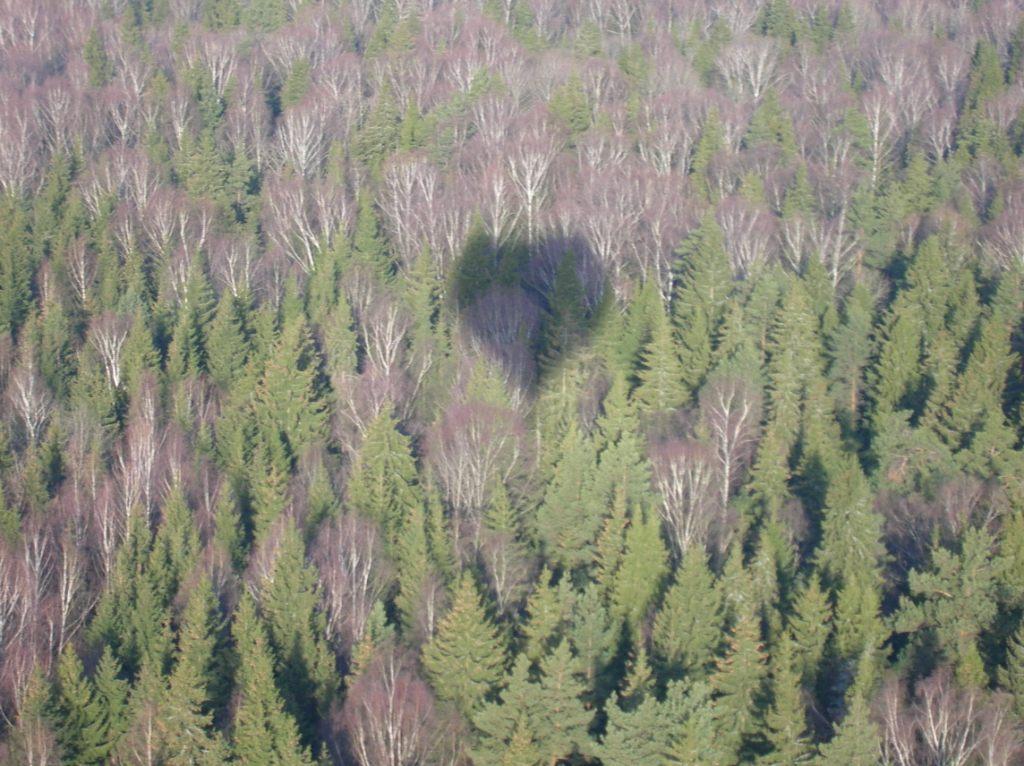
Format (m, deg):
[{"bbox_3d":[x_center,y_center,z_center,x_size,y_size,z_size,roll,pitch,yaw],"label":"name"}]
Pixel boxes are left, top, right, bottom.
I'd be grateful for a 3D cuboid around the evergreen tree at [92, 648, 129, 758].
[{"bbox_3d":[-30.940,26.330,220.770,2.720,12.500,2.720,0,20,0],"label":"evergreen tree"}]

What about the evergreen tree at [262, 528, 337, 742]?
[{"bbox_3d":[-17.150,20.840,231.470,6.010,20.500,6.010,0,20,0],"label":"evergreen tree"}]

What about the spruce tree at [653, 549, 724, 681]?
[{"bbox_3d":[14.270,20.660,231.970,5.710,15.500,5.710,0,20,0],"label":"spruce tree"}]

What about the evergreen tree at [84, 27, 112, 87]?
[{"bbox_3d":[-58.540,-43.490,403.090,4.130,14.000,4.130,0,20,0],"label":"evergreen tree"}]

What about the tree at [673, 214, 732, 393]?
[{"bbox_3d":[20.290,-7.610,305.990,6.280,22.000,6.280,0,20,0],"label":"tree"}]

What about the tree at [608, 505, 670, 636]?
[{"bbox_3d":[10.580,17.780,239.890,4.920,15.500,4.920,0,20,0],"label":"tree"}]

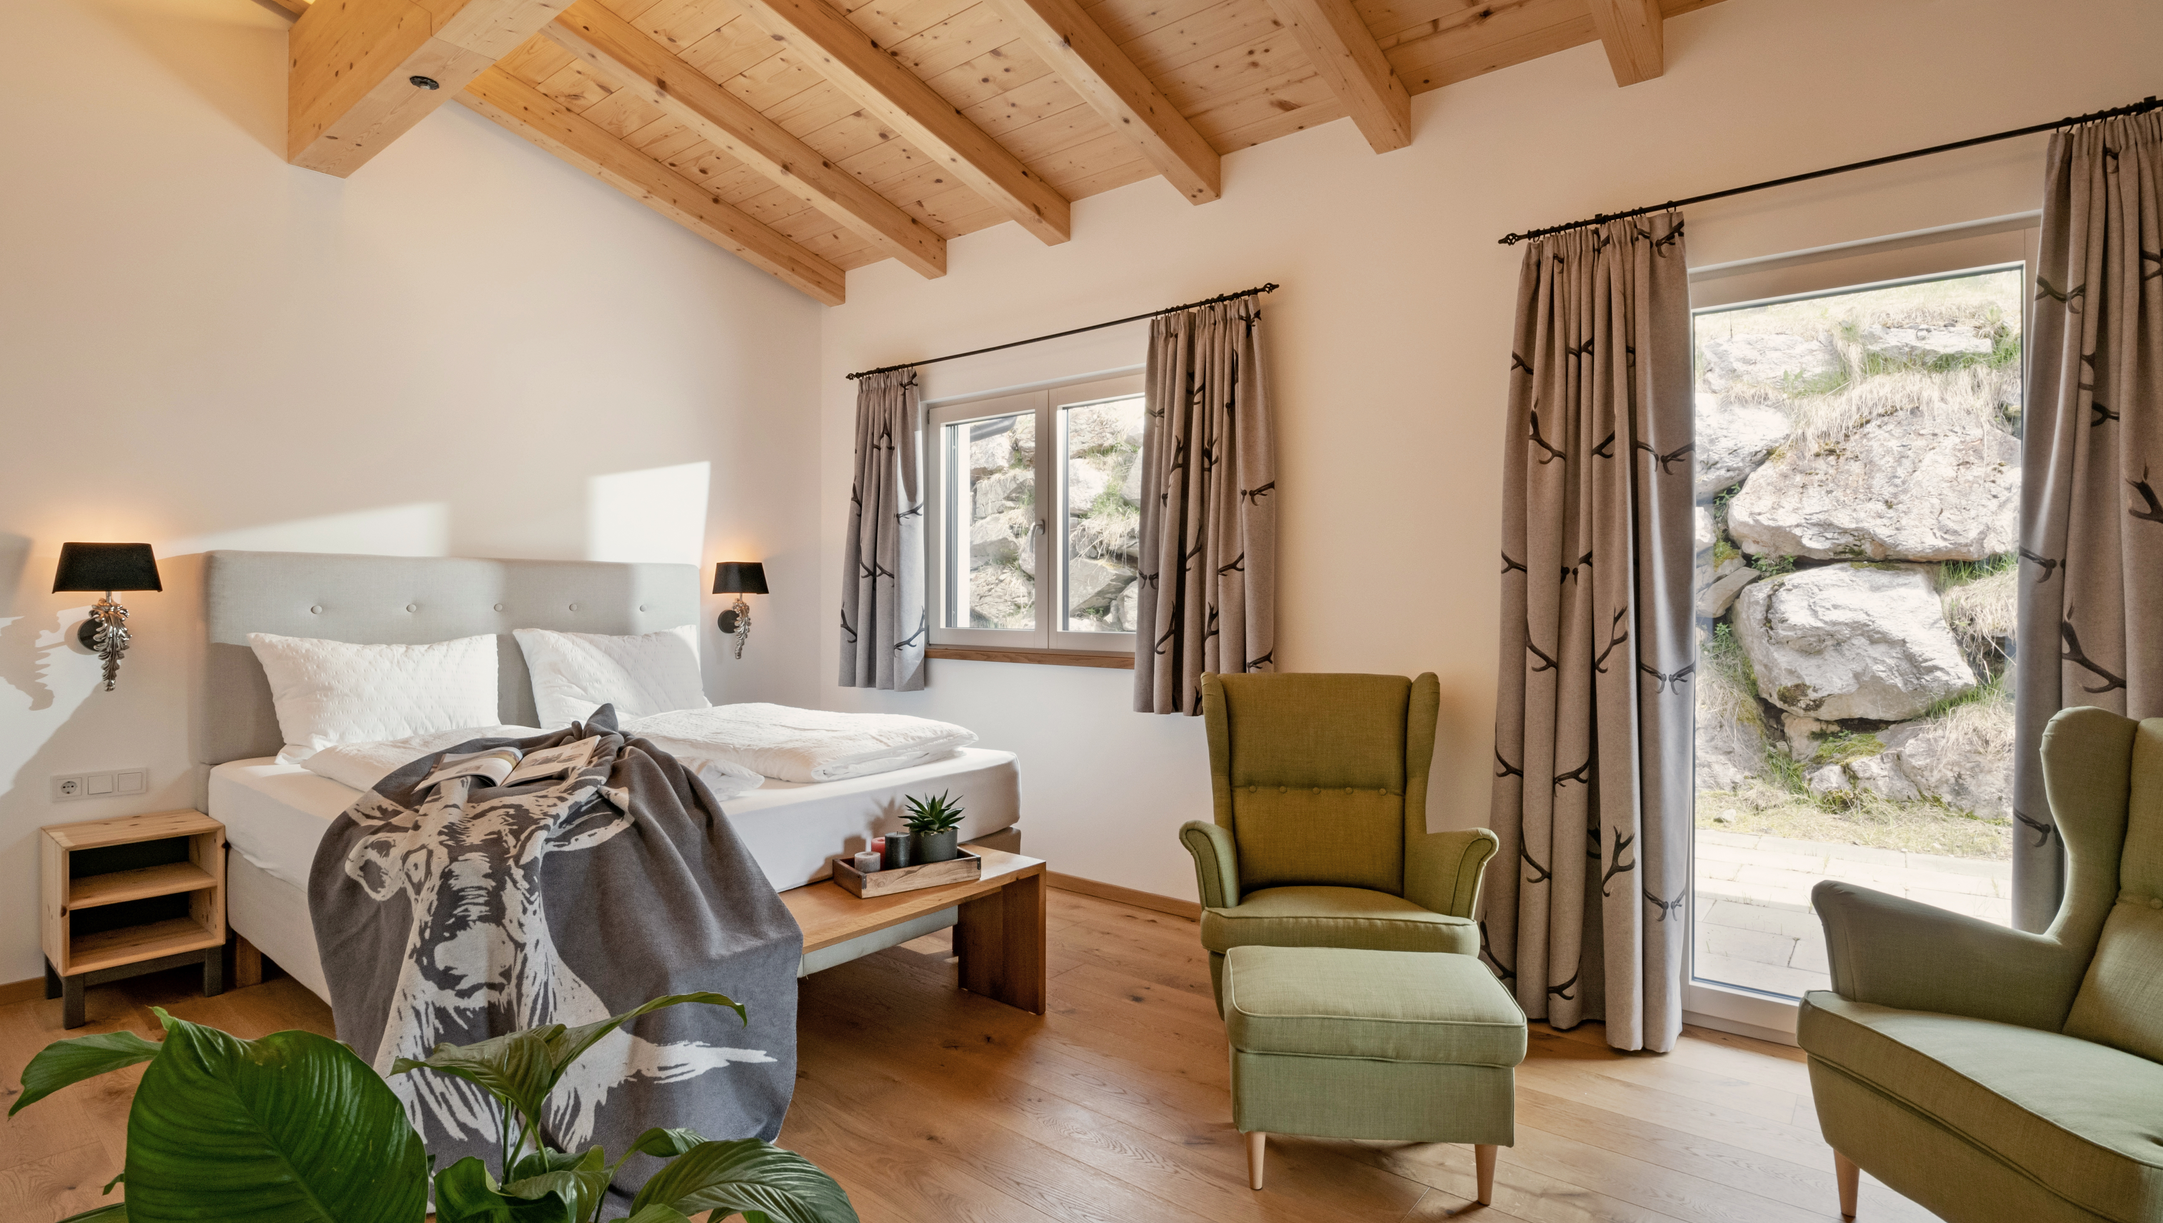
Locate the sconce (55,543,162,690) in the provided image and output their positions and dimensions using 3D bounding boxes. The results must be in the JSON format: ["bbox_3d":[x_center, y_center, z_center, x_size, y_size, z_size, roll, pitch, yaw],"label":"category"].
[{"bbox_3d":[-3.076,0.019,3.160,0.196,0.470,0.235,1,0,38],"label":"sconce"}]

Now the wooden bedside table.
[{"bbox_3d":[-2.978,0.944,3.146,0.395,0.526,0.368,0,0,38],"label":"wooden bedside table"}]

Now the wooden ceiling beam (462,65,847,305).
[{"bbox_3d":[-1.896,-1.909,4.600,0.121,0.165,1.996,1,-11,38],"label":"wooden ceiling beam"}]

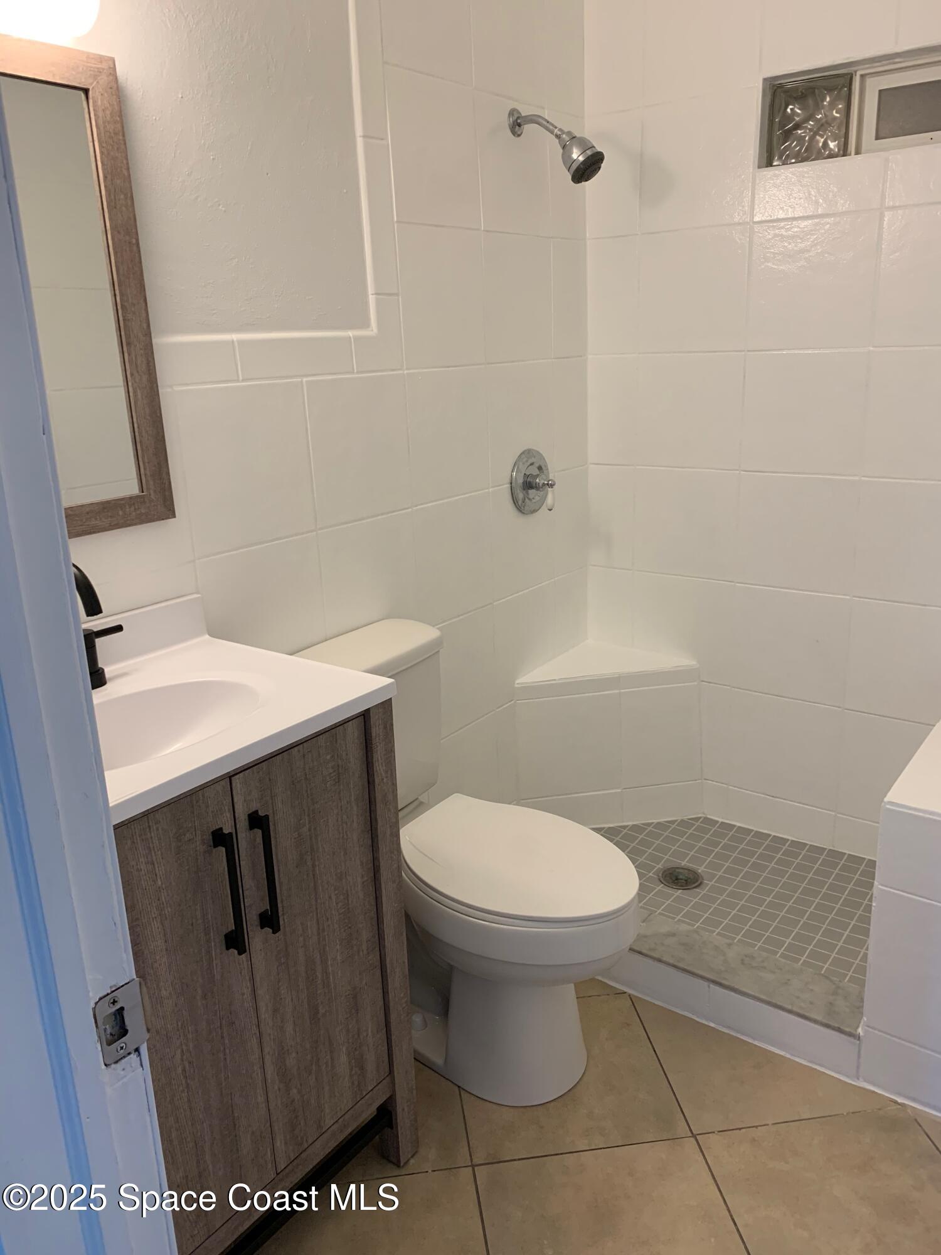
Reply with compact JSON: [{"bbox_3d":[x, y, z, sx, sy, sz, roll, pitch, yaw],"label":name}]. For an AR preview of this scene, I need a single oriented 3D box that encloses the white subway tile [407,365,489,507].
[{"bbox_3d":[-0.051,-0.458,2.234,0.010,0.302,0.297,10,21,36],"label":"white subway tile"}]

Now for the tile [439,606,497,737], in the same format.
[{"bbox_3d":[-0.026,0.121,2.430,0.010,0.302,0.298,11,21,37],"label":"tile"}]

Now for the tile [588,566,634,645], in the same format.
[{"bbox_3d":[0.432,-0.064,2.860,0.157,0.237,0.010,10,21,36],"label":"tile"}]

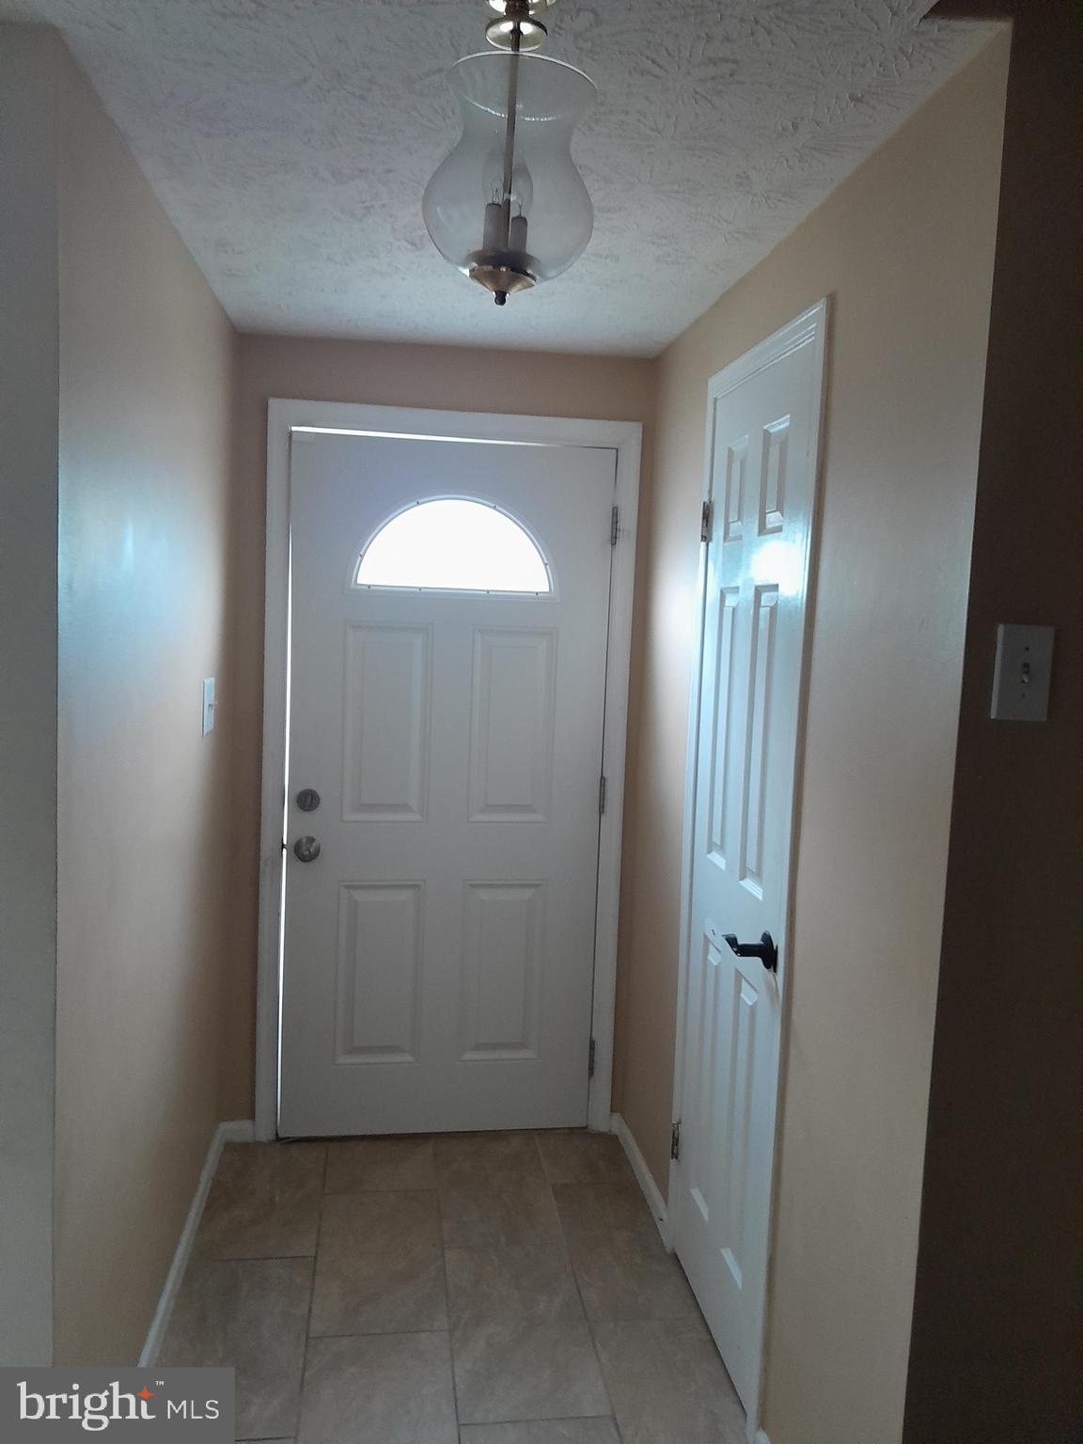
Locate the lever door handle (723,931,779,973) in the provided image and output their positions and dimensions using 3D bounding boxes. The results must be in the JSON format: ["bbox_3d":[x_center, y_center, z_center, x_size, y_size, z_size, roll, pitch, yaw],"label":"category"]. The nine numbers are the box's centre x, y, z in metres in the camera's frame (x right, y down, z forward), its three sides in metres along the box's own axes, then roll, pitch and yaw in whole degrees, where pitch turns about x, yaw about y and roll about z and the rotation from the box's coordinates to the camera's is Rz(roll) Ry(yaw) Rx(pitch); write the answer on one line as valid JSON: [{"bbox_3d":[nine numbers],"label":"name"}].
[{"bbox_3d":[0.394,0.424,2.169,0.066,0.068,0.125,2,6,-8],"label":"lever door handle"}]

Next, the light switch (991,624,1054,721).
[{"bbox_3d":[0.620,-0.061,1.447,0.075,0.119,0.015,2,6,-8],"label":"light switch"}]

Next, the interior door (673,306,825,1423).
[{"bbox_3d":[0.414,0.300,2.380,0.050,2.100,0.710,2,6,-8],"label":"interior door"}]

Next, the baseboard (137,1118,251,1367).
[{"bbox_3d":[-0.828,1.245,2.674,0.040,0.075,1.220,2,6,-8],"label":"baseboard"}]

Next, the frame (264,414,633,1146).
[{"bbox_3d":[-0.272,0.183,3.272,1.050,2.115,0.080,2,6,-8],"label":"frame"}]

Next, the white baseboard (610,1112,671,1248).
[{"bbox_3d":[0.277,1.246,3.111,0.025,0.075,0.645,2,6,-8],"label":"white baseboard"}]

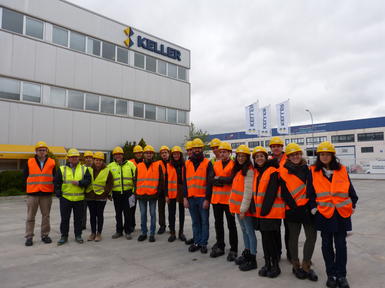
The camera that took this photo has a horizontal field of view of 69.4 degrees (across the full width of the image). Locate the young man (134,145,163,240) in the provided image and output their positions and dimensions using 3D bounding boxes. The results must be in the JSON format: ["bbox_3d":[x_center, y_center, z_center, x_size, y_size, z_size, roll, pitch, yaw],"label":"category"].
[{"bbox_3d":[-0.854,0.930,5.324,0.540,1.805,0.350,0,-3,-6],"label":"young man"}]

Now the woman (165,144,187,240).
[{"bbox_3d":[-0.314,0.939,5.346,0.460,1.786,0.320,1,-4,-8],"label":"woman"}]

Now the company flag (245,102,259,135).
[{"bbox_3d":[5.517,-2.368,25.800,1.213,2.972,0.120,-1,-4,12],"label":"company flag"}]

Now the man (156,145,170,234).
[{"bbox_3d":[-0.576,0.953,5.869,0.520,1.824,0.340,0,-3,-3],"label":"man"}]

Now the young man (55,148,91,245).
[{"bbox_3d":[-2.249,0.959,5.193,0.620,1.732,0.420,1,-4,-22],"label":"young man"}]

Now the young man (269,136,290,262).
[{"bbox_3d":[1.366,0.833,4.272,0.530,1.873,0.350,-1,-4,18],"label":"young man"}]

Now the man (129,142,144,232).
[{"bbox_3d":[-1.182,0.954,6.078,0.530,1.846,0.340,1,-3,-9],"label":"man"}]

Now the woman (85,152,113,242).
[{"bbox_3d":[-1.805,1.001,5.398,0.520,1.672,0.340,0,-4,-3],"label":"woman"}]

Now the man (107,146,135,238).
[{"bbox_3d":[-1.360,0.950,5.528,0.550,1.790,0.360,1,-3,-12],"label":"man"}]

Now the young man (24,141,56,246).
[{"bbox_3d":[-2.798,0.886,5.135,0.600,1.869,0.360,2,-4,-25],"label":"young man"}]

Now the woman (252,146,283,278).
[{"bbox_3d":[0.978,0.870,3.685,0.430,1.677,0.340,-3,-5,39],"label":"woman"}]

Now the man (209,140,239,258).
[{"bbox_3d":[0.514,0.875,4.378,0.500,1.802,0.420,-2,-4,25],"label":"man"}]

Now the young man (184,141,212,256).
[{"bbox_3d":[0.109,0.850,4.715,0.520,1.892,0.370,-1,-3,12],"label":"young man"}]

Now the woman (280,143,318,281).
[{"bbox_3d":[1.387,0.845,3.664,0.480,1.722,0.350,0,-4,2],"label":"woman"}]

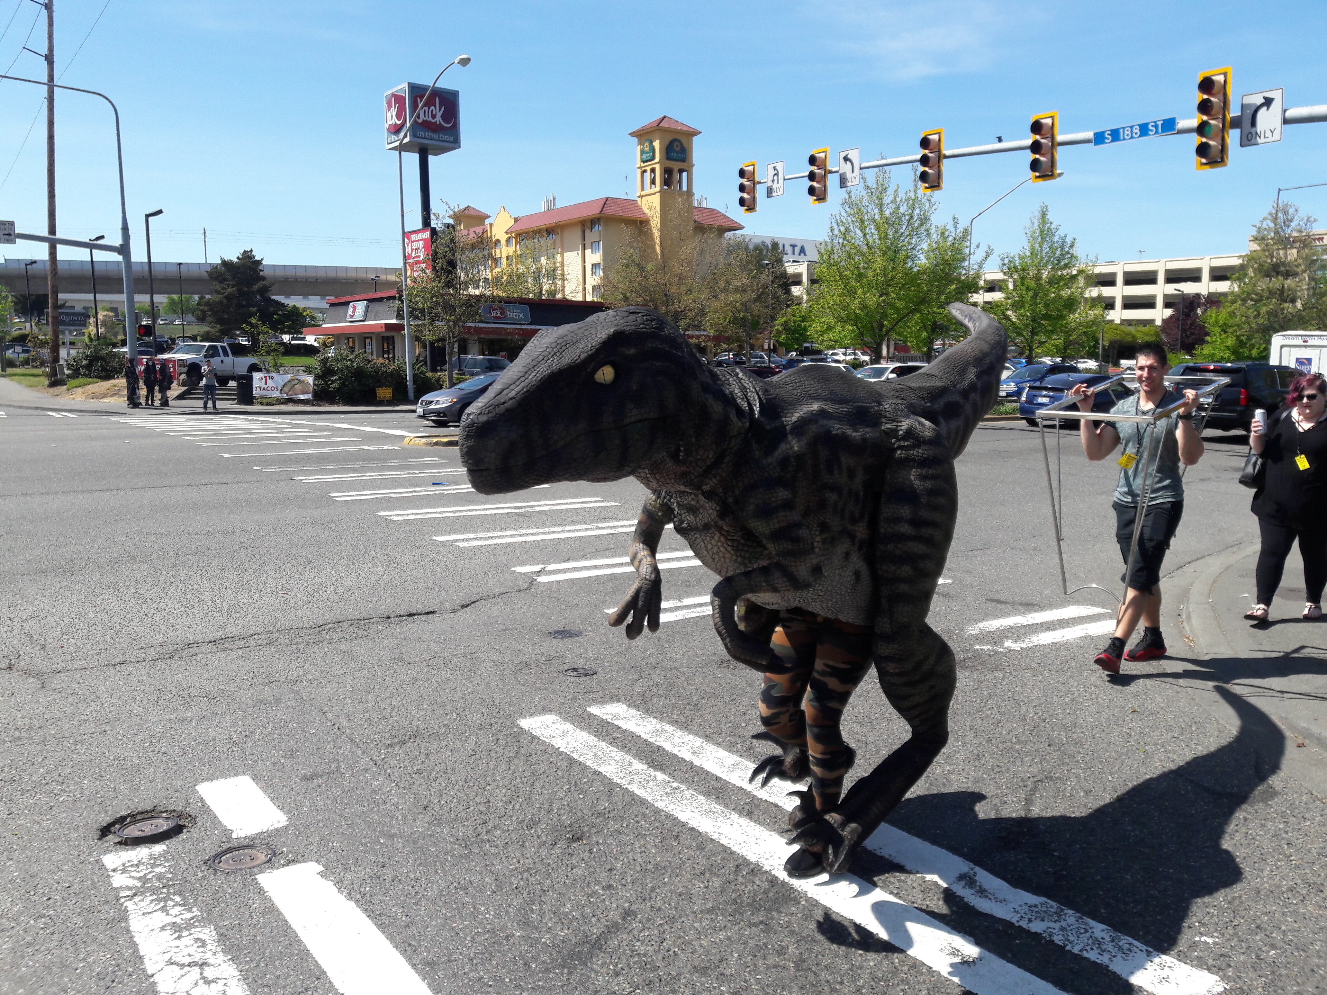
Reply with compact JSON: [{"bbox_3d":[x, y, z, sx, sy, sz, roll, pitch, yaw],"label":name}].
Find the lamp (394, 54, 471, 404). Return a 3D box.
[{"bbox_3d":[-7.667,-8.756,36.593,0.420,10.971,4.798,-6,9,-40],"label":"lamp"}]

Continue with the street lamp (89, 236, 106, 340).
[{"bbox_3d":[-30.062,-9.989,57.487,0.900,7.774,0.350,1,7,10],"label":"street lamp"}]

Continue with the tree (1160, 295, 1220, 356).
[{"bbox_3d":[42.319,-12.999,86.000,5.300,6.800,5.200,0,7,0],"label":"tree"}]

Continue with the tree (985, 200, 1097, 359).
[{"bbox_3d":[18.135,-9.503,51.642,5.300,8.940,5.300,2,8,19],"label":"tree"}]

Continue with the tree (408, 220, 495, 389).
[{"bbox_3d":[-8.975,-7.997,45.000,3.900,7.400,3.900,0,7,0],"label":"tree"}]

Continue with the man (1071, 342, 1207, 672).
[{"bbox_3d":[2.597,0.047,5.888,0.680,1.760,0.520,5,9,35],"label":"man"}]

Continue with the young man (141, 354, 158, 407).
[{"bbox_3d":[-18.890,-4.234,39.393,0.500,1.730,0.360,-2,7,-14],"label":"young man"}]

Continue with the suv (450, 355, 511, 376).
[{"bbox_3d":[-8.600,-6.236,54.250,1.880,1.800,4.850,-7,10,-44],"label":"suv"}]

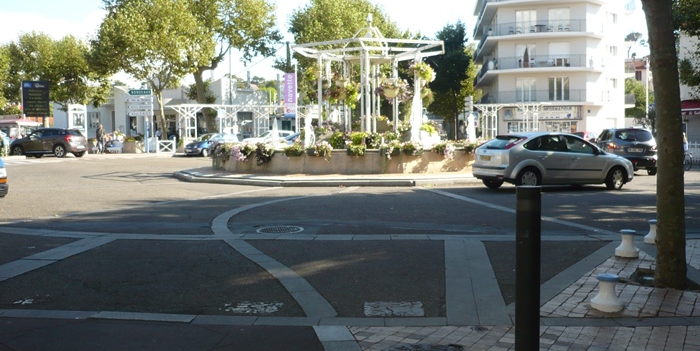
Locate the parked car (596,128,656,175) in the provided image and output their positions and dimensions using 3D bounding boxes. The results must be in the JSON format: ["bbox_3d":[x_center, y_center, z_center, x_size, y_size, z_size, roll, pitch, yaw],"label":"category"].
[{"bbox_3d":[9.572,-0.922,25.151,1.800,1.640,4.500,0,4,8],"label":"parked car"}]

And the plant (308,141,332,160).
[{"bbox_3d":[-0.921,-0.781,22.100,0.750,0.550,0.420,0,4,2],"label":"plant"}]

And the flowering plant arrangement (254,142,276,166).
[{"bbox_3d":[-2.615,-0.680,21.901,0.681,0.743,0.500,3,5,38],"label":"flowering plant arrangement"}]

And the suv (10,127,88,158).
[{"bbox_3d":[-16.554,-1.749,38.900,4.330,1.620,1.800,1,4,17],"label":"suv"}]

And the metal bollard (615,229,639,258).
[{"bbox_3d":[3.490,0.848,8.884,0.280,0.310,0.280,0,4,0],"label":"metal bollard"}]

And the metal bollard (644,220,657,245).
[{"bbox_3d":[4.122,0.762,9.550,0.290,0.335,0.290,0,4,0],"label":"metal bollard"}]

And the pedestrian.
[{"bbox_3d":[-14.717,-2.114,41.800,0.550,1.730,0.420,-2,4,-20],"label":"pedestrian"}]

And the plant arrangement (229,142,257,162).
[{"bbox_3d":[-3.446,-0.776,22.900,0.780,0.620,0.460,2,4,30],"label":"plant arrangement"}]

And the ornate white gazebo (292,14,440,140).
[{"bbox_3d":[0.774,-3.418,26.333,5.500,5.079,5.900,0,4,6],"label":"ornate white gazebo"}]

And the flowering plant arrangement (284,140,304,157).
[{"bbox_3d":[-1.741,-0.847,22.200,0.620,0.550,0.380,0,4,0],"label":"flowering plant arrangement"}]

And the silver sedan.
[{"bbox_3d":[5.460,-0.385,18.600,4.340,1.497,1.840,-2,4,-19],"label":"silver sedan"}]

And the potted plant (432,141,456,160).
[{"bbox_3d":[3.084,-0.816,23.100,0.720,0.560,0.450,-3,5,-34],"label":"potted plant"}]

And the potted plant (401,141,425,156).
[{"bbox_3d":[1.960,-0.847,22.200,0.750,0.460,0.420,0,4,2],"label":"potted plant"}]

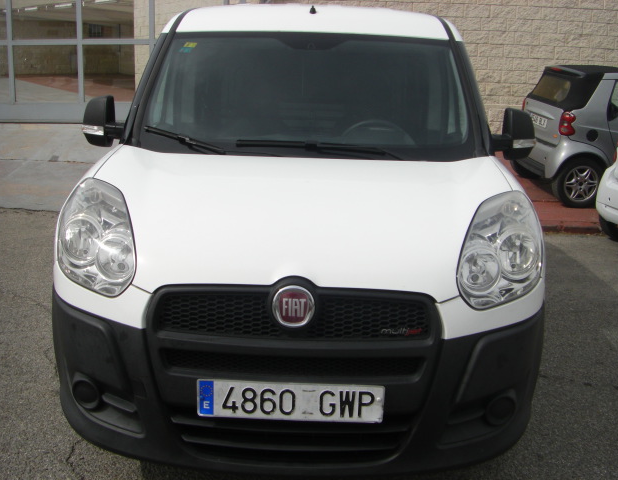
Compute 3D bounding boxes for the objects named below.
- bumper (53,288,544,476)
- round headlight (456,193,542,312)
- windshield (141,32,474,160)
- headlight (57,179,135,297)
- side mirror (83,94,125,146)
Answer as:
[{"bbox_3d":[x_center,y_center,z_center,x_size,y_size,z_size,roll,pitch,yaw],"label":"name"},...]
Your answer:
[{"bbox_3d":[-0.048,0.377,2.193,1.760,0.550,0.560,2,11,1],"label":"bumper"},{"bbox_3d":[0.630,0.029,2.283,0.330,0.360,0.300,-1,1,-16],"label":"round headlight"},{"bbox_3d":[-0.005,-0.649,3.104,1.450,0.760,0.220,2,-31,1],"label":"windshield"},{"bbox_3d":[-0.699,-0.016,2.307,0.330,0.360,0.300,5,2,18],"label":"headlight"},{"bbox_3d":[-0.959,-0.549,3.249,0.210,0.245,0.170,2,11,1],"label":"side mirror"}]

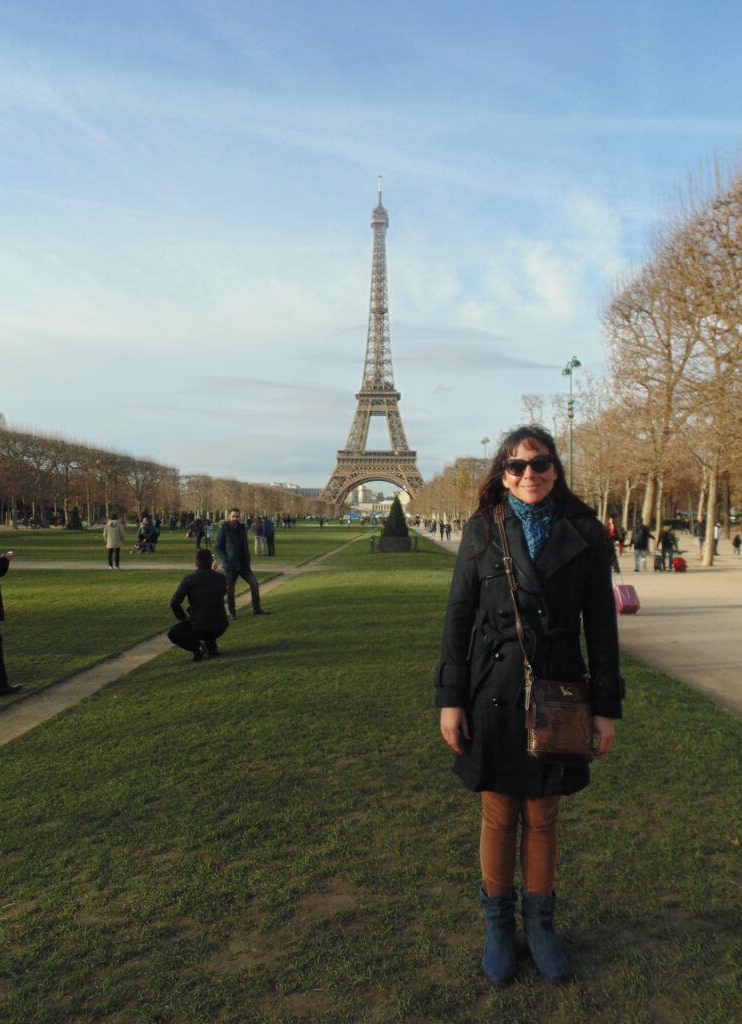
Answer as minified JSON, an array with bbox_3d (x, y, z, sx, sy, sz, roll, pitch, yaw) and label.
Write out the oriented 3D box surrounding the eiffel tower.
[{"bbox_3d":[7.800,-151.500,750.000,125.000,326.000,125.000,0,-1,2],"label":"eiffel tower"}]

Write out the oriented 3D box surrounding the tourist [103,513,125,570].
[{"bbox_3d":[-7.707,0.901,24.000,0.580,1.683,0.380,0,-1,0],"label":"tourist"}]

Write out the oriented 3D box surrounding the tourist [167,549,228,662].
[{"bbox_3d":[-1.836,0.976,8.500,0.650,1.165,0.750,0,-1,-6],"label":"tourist"}]

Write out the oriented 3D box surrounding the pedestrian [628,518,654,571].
[{"bbox_3d":[8.537,1.030,25.300,0.720,1.742,0.500,0,-1,0],"label":"pedestrian"}]

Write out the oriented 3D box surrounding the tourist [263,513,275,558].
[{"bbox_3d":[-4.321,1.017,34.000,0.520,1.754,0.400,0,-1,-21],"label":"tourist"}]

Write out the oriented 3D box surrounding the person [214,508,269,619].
[{"bbox_3d":[-2.058,0.810,12.500,0.780,1.714,0.520,1,-1,-24],"label":"person"}]

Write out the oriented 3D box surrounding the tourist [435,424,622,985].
[{"bbox_3d":[0.485,0.578,2.460,0.580,1.694,0.400,0,-1,12],"label":"tourist"}]

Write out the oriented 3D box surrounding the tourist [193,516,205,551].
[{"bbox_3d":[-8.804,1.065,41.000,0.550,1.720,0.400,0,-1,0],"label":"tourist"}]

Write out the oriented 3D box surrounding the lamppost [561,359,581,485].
[{"bbox_3d":[11.547,-3.427,46.000,1.100,11.058,0.600,0,-1,0],"label":"lamppost"}]

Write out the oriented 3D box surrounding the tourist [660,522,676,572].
[{"bbox_3d":[9.392,1.125,25.300,0.520,1.552,0.400,0,-1,3],"label":"tourist"}]

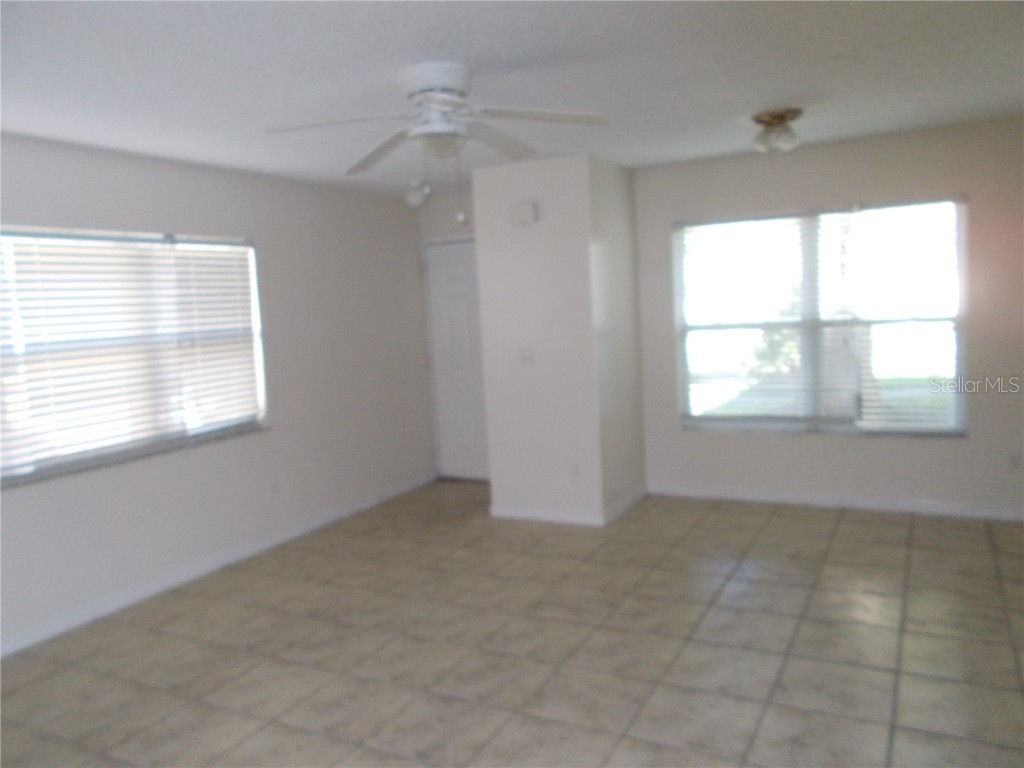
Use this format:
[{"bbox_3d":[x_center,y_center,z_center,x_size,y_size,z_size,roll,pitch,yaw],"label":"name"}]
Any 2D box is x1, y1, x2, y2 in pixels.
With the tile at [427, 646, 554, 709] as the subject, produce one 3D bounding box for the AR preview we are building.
[{"bbox_3d":[-0.065,1.178,3.078,0.400,0.010,0.400,0,6,29],"label":"tile"}]

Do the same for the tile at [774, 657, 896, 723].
[{"bbox_3d":[1.196,1.131,2.846,0.402,0.010,0.402,0,7,29],"label":"tile"}]

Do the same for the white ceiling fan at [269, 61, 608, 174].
[{"bbox_3d":[-0.296,-1.104,3.145,1.300,0.360,1.300,0,6,29],"label":"white ceiling fan"}]

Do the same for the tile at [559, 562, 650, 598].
[{"bbox_3d":[0.519,1.057,4.188,0.400,0.012,0.400,0,6,28],"label":"tile"}]

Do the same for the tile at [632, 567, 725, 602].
[{"bbox_3d":[0.880,1.055,3.993,0.400,0.012,0.400,0,6,28],"label":"tile"}]

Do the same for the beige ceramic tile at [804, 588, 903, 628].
[{"bbox_3d":[1.602,1.052,3.603,0.400,0.012,0.400,0,6,28],"label":"beige ceramic tile"}]

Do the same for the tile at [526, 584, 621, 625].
[{"bbox_3d":[0.326,1.102,3.829,0.400,0.012,0.400,0,6,28],"label":"tile"}]

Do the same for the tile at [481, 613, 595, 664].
[{"bbox_3d":[0.124,1.133,3.430,0.402,0.010,0.402,0,7,29],"label":"tile"}]

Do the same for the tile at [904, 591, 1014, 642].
[{"bbox_3d":[1.935,1.031,3.354,0.400,0.010,0.400,0,6,29],"label":"tile"}]

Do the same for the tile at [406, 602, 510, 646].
[{"bbox_3d":[-0.226,1.135,3.626,0.400,0.010,0.400,0,6,29],"label":"tile"}]

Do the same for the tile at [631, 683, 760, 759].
[{"bbox_3d":[0.644,1.172,2.687,0.400,0.010,0.400,0,6,29],"label":"tile"}]

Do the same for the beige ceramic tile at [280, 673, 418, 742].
[{"bbox_3d":[-0.620,1.228,2.915,0.402,0.010,0.402,0,7,29],"label":"beige ceramic tile"}]

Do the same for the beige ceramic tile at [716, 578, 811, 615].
[{"bbox_3d":[1.226,1.036,3.745,0.400,0.010,0.400,0,6,29],"label":"beige ceramic tile"}]

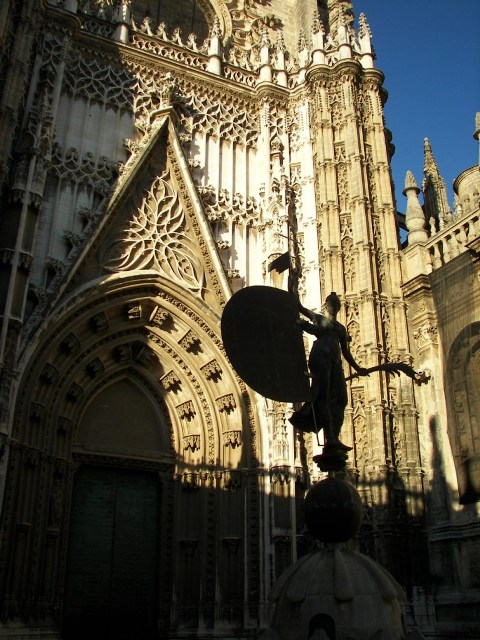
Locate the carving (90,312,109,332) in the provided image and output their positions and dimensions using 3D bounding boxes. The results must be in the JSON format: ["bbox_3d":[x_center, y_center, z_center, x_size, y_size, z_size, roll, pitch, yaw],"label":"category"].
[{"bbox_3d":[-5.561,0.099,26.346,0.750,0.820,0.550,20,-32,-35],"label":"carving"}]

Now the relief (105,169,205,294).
[{"bbox_3d":[-3.518,-4.066,28.798,4.350,6.200,0.450,11,-28,-21],"label":"relief"}]

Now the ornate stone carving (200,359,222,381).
[{"bbox_3d":[-1.274,2.191,29.761,0.750,0.650,0.500,-29,-6,3],"label":"ornate stone carving"}]

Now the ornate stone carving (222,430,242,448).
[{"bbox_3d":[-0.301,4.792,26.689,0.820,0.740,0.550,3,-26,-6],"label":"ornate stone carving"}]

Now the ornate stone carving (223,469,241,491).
[{"bbox_3d":[-0.361,6.754,28.274,0.720,0.680,0.500,-4,-24,9],"label":"ornate stone carving"}]

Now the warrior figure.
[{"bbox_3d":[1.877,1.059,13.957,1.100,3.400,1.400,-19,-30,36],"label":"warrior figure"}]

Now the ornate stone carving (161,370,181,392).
[{"bbox_3d":[-3.134,2.774,30.018,0.720,0.640,0.500,-35,-2,2],"label":"ornate stone carving"}]

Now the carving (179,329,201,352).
[{"bbox_3d":[-2.258,0.917,29.758,0.750,0.680,0.500,-38,0,2],"label":"carving"}]

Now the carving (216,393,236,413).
[{"bbox_3d":[-0.598,3.657,29.503,0.720,0.620,0.500,-18,-15,5],"label":"carving"}]

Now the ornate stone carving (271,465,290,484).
[{"bbox_3d":[1.551,5.917,25.493,0.820,0.780,0.550,9,-27,-17],"label":"ornate stone carving"}]

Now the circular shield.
[{"bbox_3d":[0.502,0.482,13.100,1.900,2.400,0.300,13,-29,-25],"label":"circular shield"}]

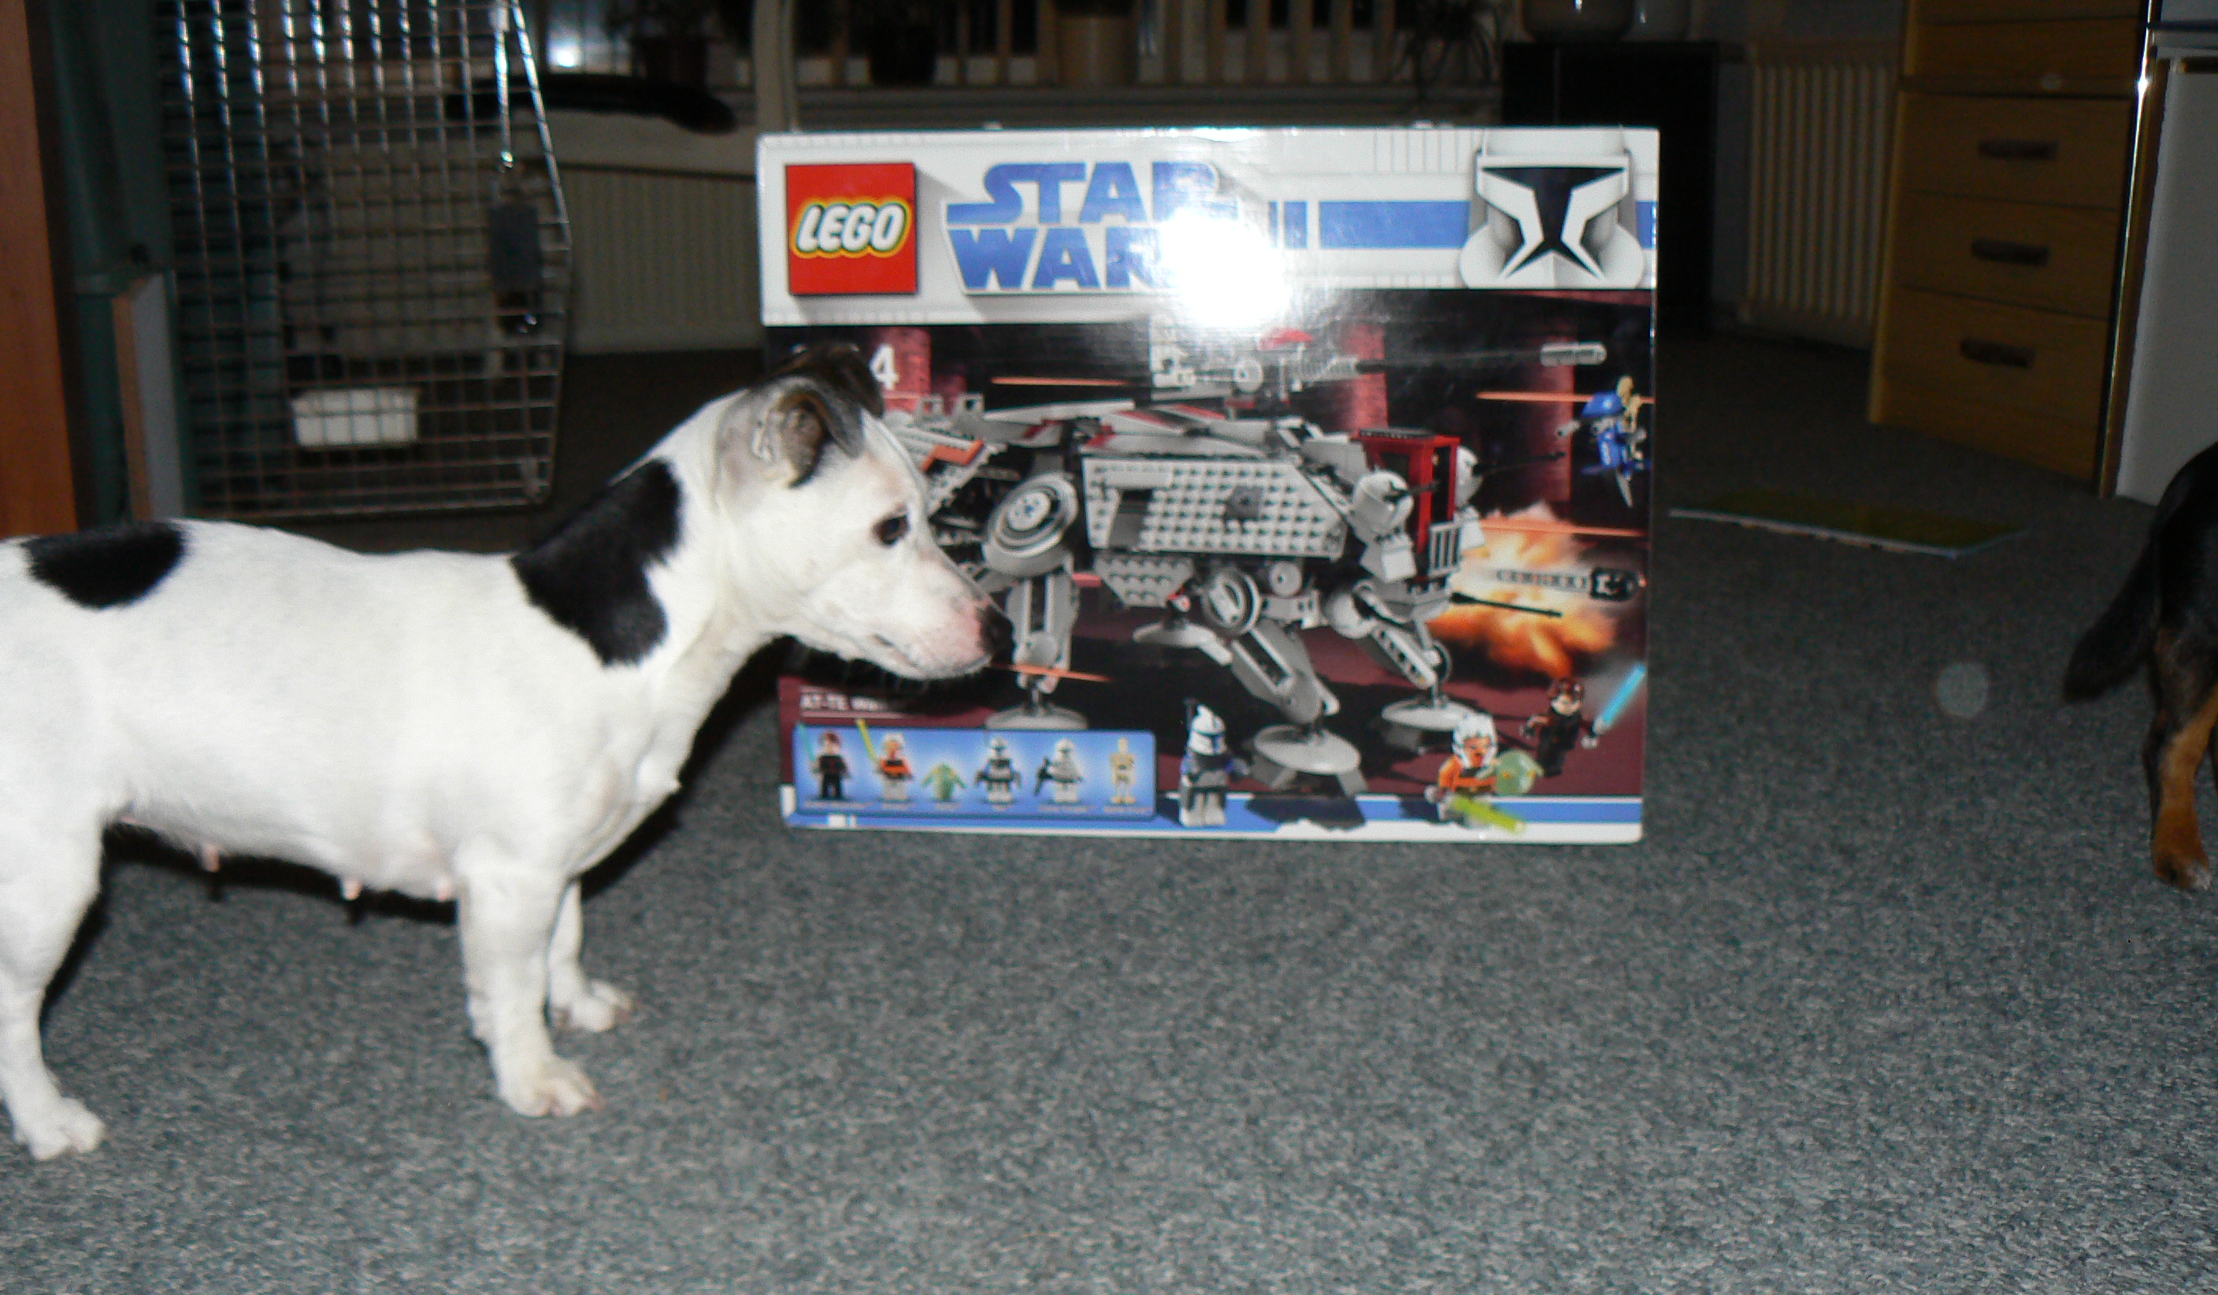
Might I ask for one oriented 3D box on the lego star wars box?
[{"bbox_3d":[0.055,-0.091,1.292,0.480,0.380,0.086,0,11,5],"label":"lego star wars box"}]

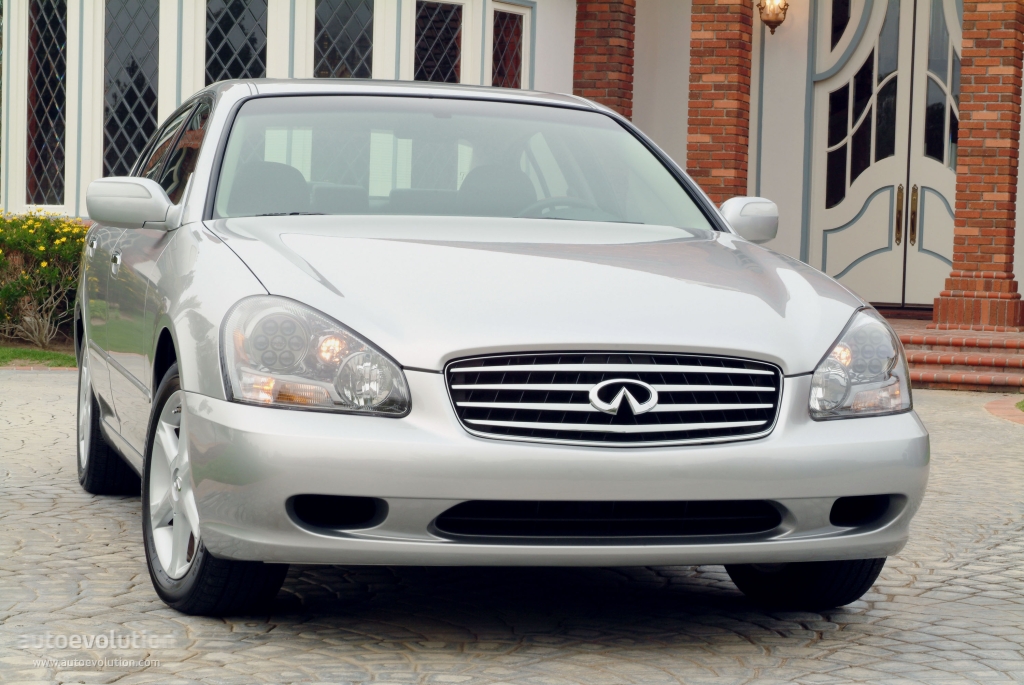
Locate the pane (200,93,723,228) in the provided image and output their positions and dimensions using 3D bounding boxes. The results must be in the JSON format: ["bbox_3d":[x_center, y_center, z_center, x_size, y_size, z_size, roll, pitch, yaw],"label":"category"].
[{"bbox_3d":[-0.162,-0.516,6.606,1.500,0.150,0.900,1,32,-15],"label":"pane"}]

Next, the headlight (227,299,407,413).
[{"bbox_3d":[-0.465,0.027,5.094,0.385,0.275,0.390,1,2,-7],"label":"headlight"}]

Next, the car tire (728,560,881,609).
[{"bbox_3d":[0.775,0.382,6.112,0.235,0.675,0.675,0,2,-24],"label":"car tire"}]

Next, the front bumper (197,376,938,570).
[{"bbox_3d":[0.183,0.290,5.290,1.830,0.480,0.600,1,2,-15],"label":"front bumper"}]

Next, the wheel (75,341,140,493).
[{"bbox_3d":[-1.489,0.240,8.471,0.235,0.675,0.675,1,2,-15],"label":"wheel"}]

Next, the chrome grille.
[{"bbox_3d":[0.247,0.127,5.062,0.815,0.215,0.110,1,2,-15],"label":"chrome grille"}]

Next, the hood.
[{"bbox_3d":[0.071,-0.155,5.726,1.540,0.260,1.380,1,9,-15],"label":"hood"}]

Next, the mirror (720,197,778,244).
[{"bbox_3d":[0.729,-0.372,6.886,0.260,0.155,0.190,1,2,-15],"label":"mirror"}]

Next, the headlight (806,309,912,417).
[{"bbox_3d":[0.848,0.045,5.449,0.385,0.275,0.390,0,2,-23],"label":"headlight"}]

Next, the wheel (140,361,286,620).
[{"bbox_3d":[-0.745,0.361,5.702,0.235,0.675,0.675,0,2,-24],"label":"wheel"}]

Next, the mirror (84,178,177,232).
[{"bbox_3d":[-1.076,-0.397,6.398,0.260,0.155,0.190,1,2,-15],"label":"mirror"}]

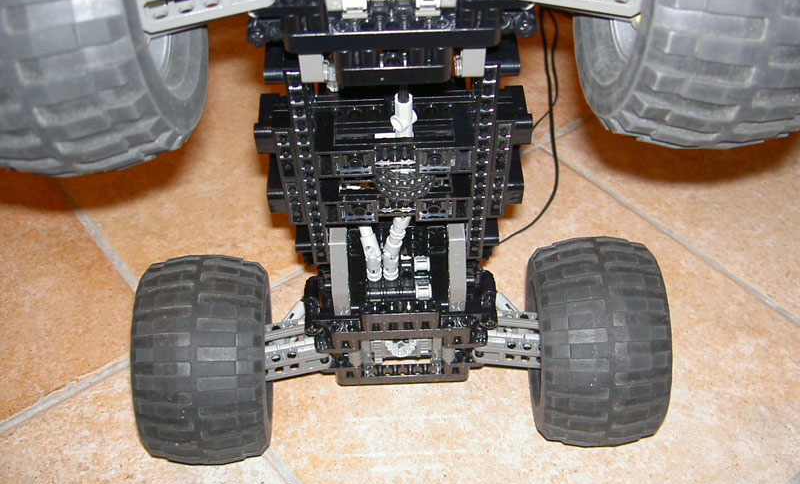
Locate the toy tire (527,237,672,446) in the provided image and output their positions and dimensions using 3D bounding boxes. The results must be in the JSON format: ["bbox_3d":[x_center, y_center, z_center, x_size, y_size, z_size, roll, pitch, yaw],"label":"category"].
[{"bbox_3d":[0.100,0.051,0.469,0.060,0.107,0.107,0,44,1],"label":"toy tire"}]

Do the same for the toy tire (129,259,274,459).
[{"bbox_3d":[-0.099,0.060,0.466,0.060,0.107,0.107,-4,44,-3],"label":"toy tire"}]

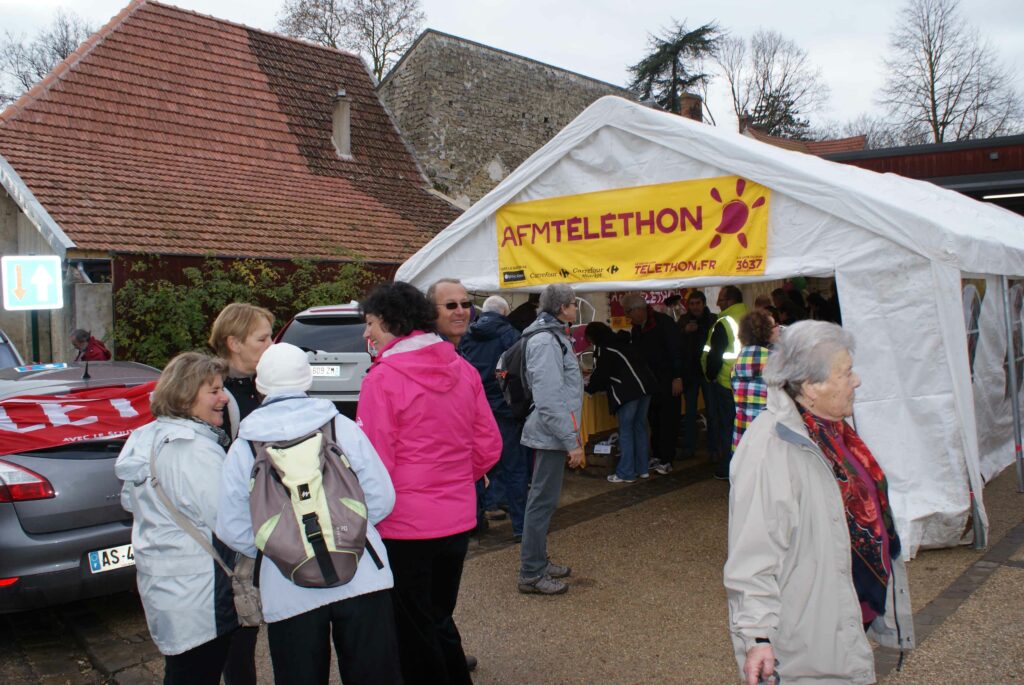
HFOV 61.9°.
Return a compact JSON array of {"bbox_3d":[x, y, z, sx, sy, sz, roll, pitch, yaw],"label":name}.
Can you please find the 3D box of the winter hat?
[{"bbox_3d":[-0.721,0.087,2.700,0.180,0.170,0.200,-2,3,-19],"label":"winter hat"}]

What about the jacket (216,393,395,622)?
[{"bbox_3d":[-0.645,0.508,2.680,0.530,0.690,0.390,-2,3,-16],"label":"jacket"}]

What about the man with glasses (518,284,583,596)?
[{"bbox_3d":[0.222,0.539,4.920,0.370,1.740,0.500,-2,2,-7],"label":"man with glasses"}]

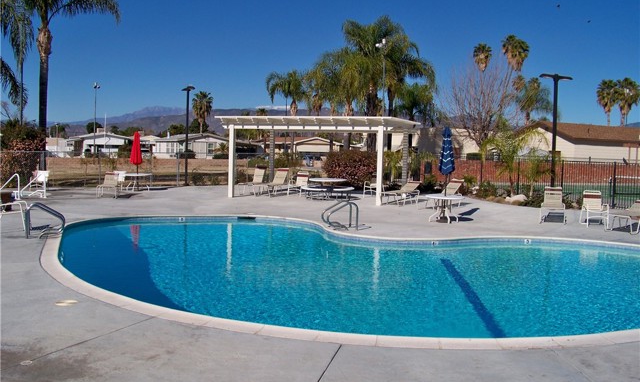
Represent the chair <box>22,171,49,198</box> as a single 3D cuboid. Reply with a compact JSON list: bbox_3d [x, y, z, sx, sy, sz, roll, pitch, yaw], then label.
[{"bbox_3d":[-9.989,-0.309,21.379,0.950,0.900,0.700,-1,4,-37],"label":"chair"}]

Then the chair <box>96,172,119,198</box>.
[{"bbox_3d":[-7.334,-0.235,21.306,0.680,0.880,1.400,1,4,-10],"label":"chair"}]

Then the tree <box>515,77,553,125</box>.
[{"bbox_3d":[24.680,-7.685,71.621,4.300,11.200,4.300,3,4,19],"label":"tree"}]

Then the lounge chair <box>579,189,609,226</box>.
[{"bbox_3d":[7.566,0.504,16.819,0.620,0.950,0.750,2,4,14],"label":"lounge chair"}]

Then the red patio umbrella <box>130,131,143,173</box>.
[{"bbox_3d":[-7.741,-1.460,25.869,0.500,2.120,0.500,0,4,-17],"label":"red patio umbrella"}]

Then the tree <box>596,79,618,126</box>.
[{"bbox_3d":[40.996,-9.260,87.577,3.300,13.090,3.300,2,4,0],"label":"tree"}]

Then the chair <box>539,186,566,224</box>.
[{"bbox_3d":[6.580,0.376,17.147,0.690,0.920,1.650,3,4,21],"label":"chair"}]

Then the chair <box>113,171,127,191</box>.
[{"bbox_3d":[-8.398,-0.441,25.372,0.600,0.870,0.700,2,4,9],"label":"chair"}]

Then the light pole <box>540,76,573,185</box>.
[{"bbox_3d":[8.525,-1.763,22.043,1.250,4.850,0.300,0,4,-22],"label":"light pole"}]

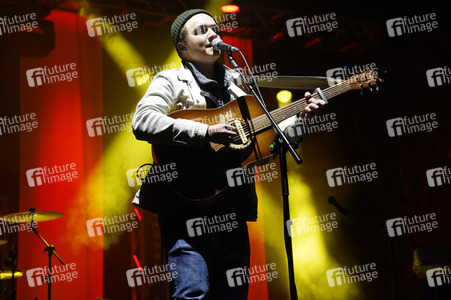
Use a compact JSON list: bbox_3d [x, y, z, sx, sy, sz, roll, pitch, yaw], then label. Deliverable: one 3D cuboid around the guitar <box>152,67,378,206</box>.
[{"bbox_3d":[0.198,-0.113,5.760,1.025,0.395,0.125,-24,-14,-9],"label":"guitar"}]

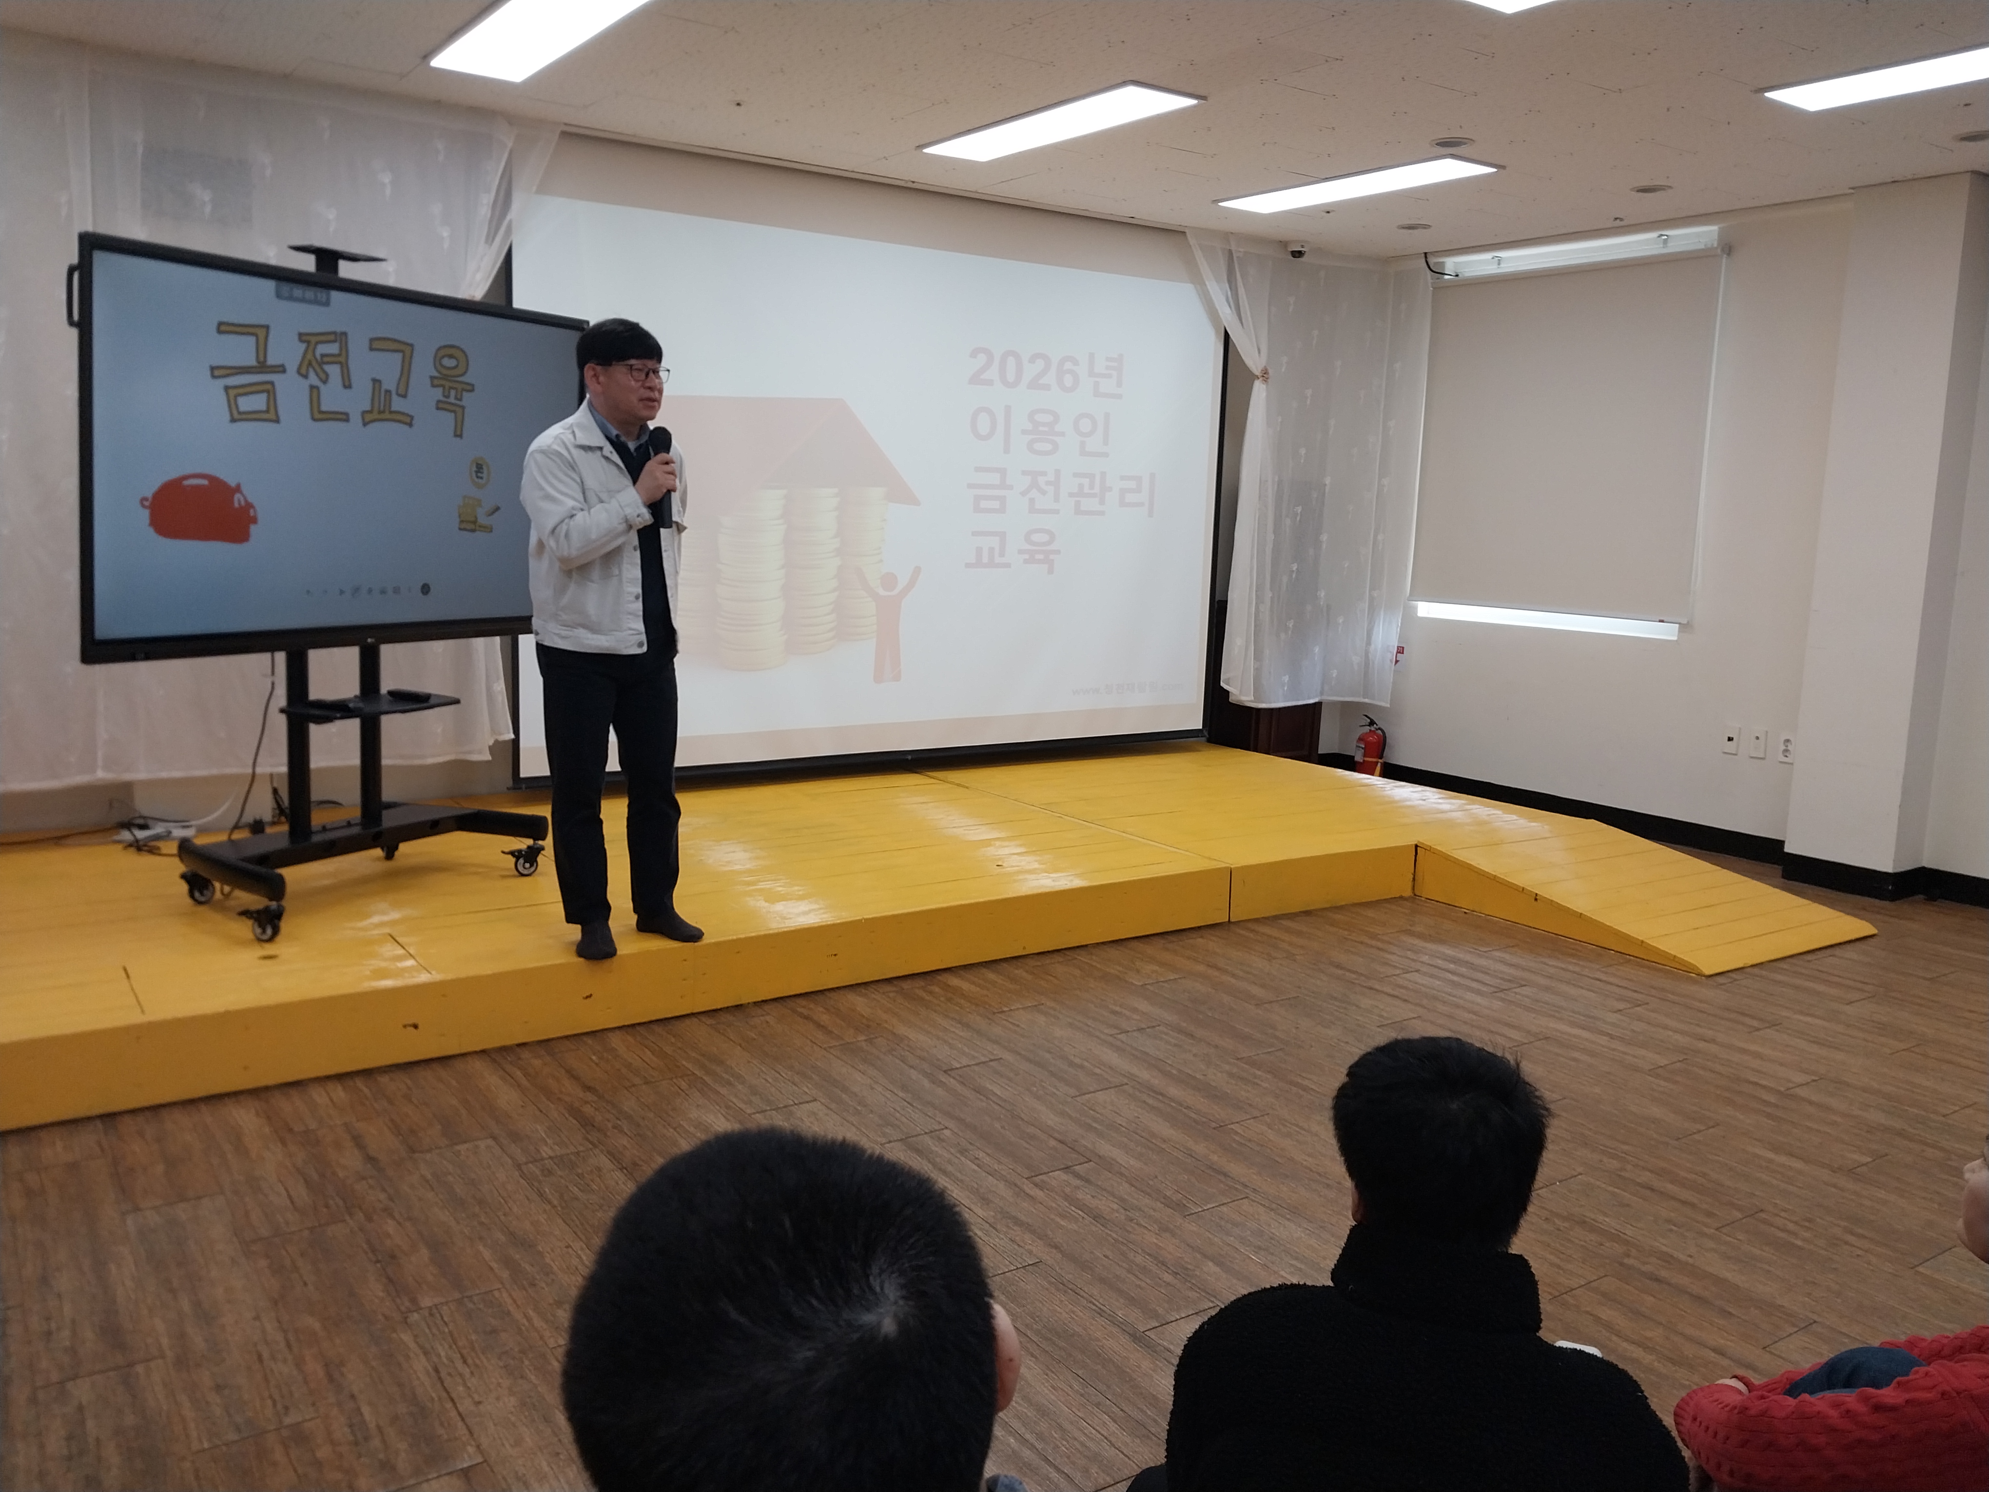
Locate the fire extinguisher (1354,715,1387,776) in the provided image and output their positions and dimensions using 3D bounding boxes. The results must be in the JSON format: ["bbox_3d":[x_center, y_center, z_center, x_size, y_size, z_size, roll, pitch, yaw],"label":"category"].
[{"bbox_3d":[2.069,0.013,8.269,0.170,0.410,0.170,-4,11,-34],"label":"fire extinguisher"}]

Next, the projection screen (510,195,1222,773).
[{"bbox_3d":[-0.357,-1.122,6.879,3.710,2.408,0.070,-4,11,-34],"label":"projection screen"}]

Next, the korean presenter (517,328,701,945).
[{"bbox_3d":[-1.016,-0.282,4.002,0.500,1.680,0.370,-7,12,-44],"label":"korean presenter"}]

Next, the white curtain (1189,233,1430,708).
[{"bbox_3d":[1.613,-1.390,7.858,1.220,2.408,0.400,-4,11,-34],"label":"white curtain"}]

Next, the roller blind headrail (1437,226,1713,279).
[{"bbox_3d":[2.705,-2.371,7.153,0.100,0.130,1.560,-4,11,-34],"label":"roller blind headrail"}]

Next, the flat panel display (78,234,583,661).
[{"bbox_3d":[-1.824,-0.811,4.351,0.080,1.020,1.700,10,11,26],"label":"flat panel display"}]

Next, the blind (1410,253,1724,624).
[{"bbox_3d":[2.689,-1.490,7.280,0.080,1.670,1.620,-4,11,-34],"label":"blind"}]

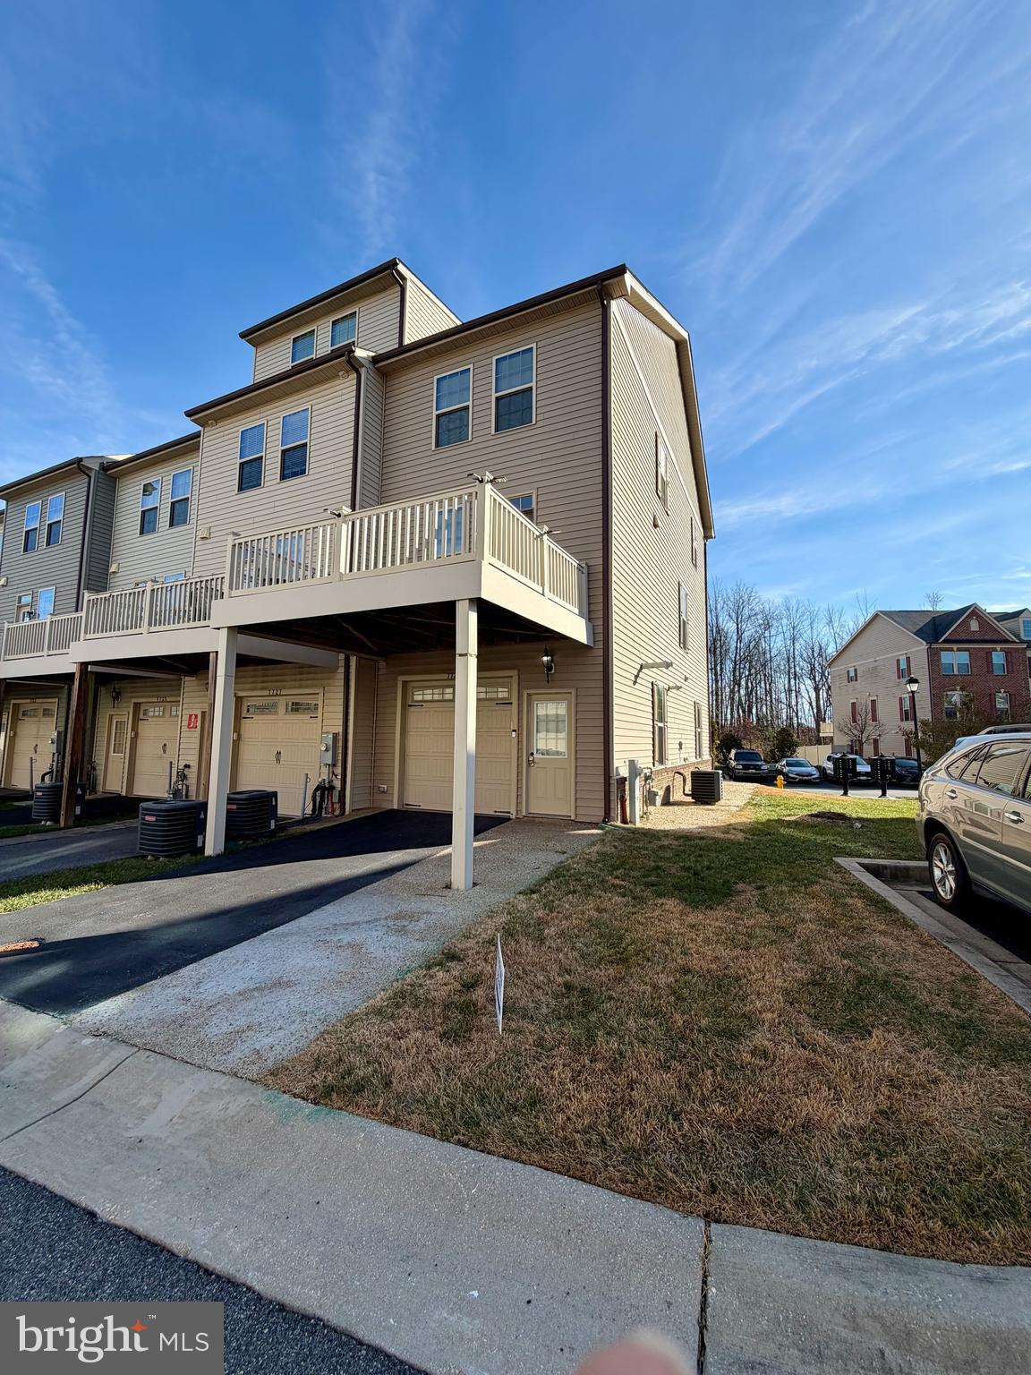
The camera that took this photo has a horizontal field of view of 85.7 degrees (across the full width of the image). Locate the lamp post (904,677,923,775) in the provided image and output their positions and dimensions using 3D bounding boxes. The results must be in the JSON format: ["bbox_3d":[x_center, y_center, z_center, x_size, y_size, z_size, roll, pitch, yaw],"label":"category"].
[{"bbox_3d":[16.221,1.986,22.436,0.390,5.010,0.390,-1,-6,15],"label":"lamp post"}]

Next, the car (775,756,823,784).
[{"bbox_3d":[16.659,4.979,32.920,1.800,1.420,4.600,-1,-6,16],"label":"car"}]

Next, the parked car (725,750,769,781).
[{"bbox_3d":[14.048,4.781,33.727,1.840,1.840,4.700,-1,-6,16],"label":"parked car"}]

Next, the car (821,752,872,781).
[{"bbox_3d":[19.258,4.753,32.143,1.840,1.700,4.580,-1,-6,15],"label":"car"}]

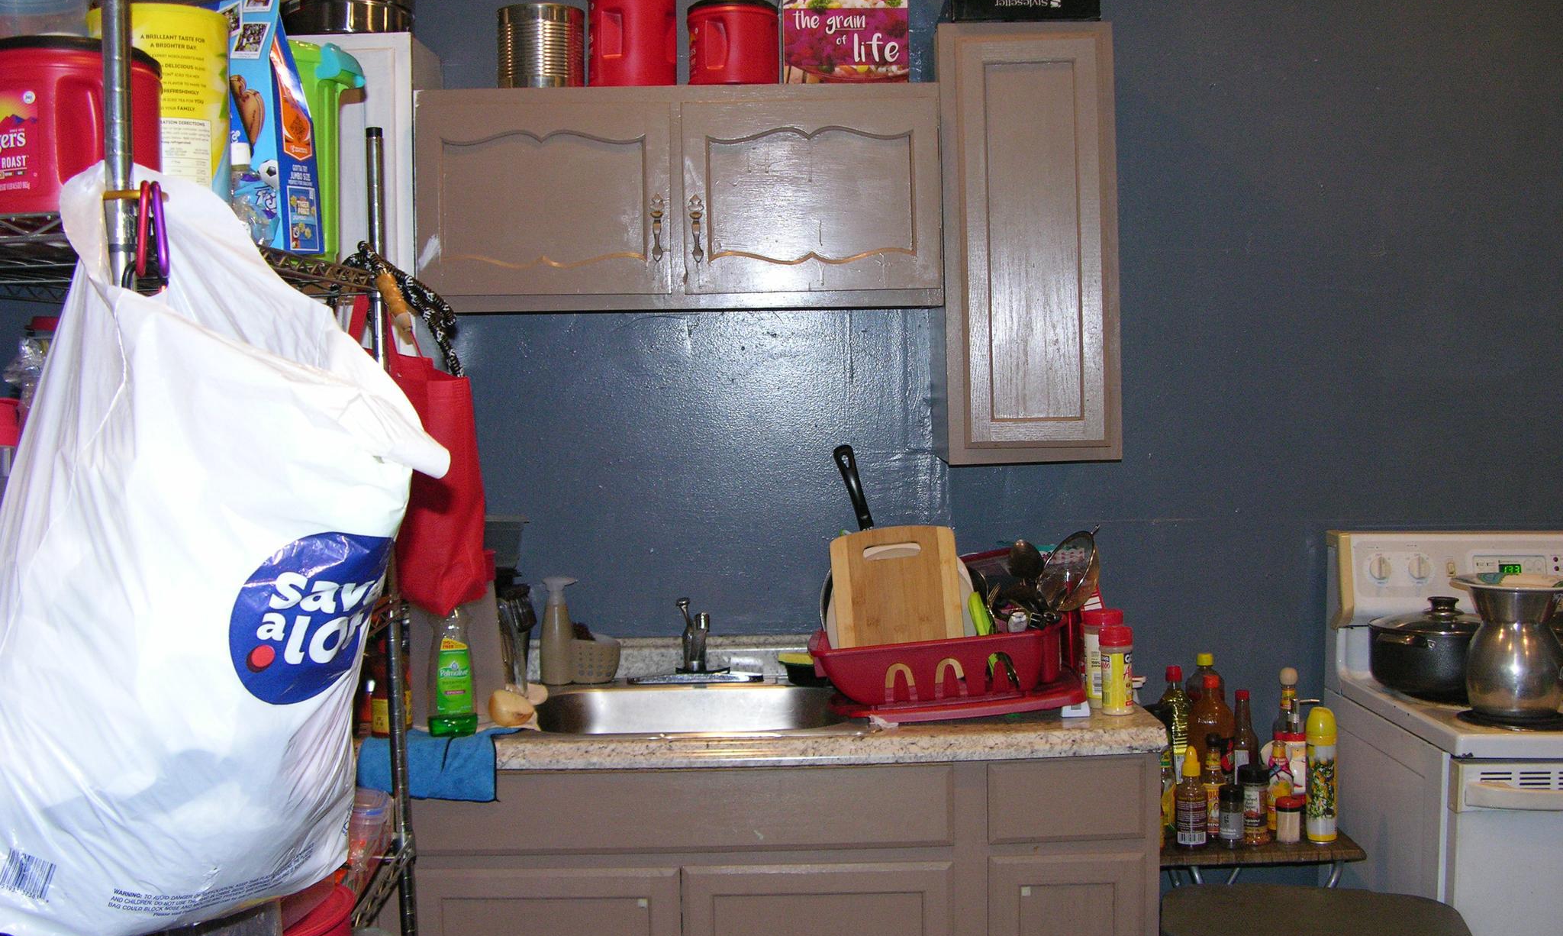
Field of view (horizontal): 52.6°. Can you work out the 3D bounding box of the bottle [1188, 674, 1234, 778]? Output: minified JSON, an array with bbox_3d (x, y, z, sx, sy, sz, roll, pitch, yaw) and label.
[{"bbox_3d":[0.777,0.510,2.855,0.080,0.259,0.080,-1,3,-1],"label":"bottle"}]

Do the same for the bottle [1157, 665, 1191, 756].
[{"bbox_3d":[0.716,0.481,2.878,0.060,0.245,0.060,-1,3,-1],"label":"bottle"}]

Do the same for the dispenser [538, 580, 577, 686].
[{"bbox_3d":[-0.419,0.307,2.971,0.068,0.205,0.061,-1,3,6],"label":"dispenser"}]

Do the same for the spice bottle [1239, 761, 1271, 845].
[{"bbox_3d":[0.812,0.573,2.711,0.053,0.134,0.053,-1,2,0],"label":"spice bottle"}]

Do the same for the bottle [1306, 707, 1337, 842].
[{"bbox_3d":[0.927,0.524,2.713,0.053,0.229,0.053,-1,2,0],"label":"bottle"}]

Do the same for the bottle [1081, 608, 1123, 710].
[{"bbox_3d":[0.535,0.315,2.620,0.064,0.159,0.064,-1,1,0],"label":"bottle"}]

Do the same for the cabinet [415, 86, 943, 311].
[{"bbox_3d":[-0.178,-0.469,2.865,0.912,0.384,0.328,-1,3,-1],"label":"cabinet"}]

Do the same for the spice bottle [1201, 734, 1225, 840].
[{"bbox_3d":[0.750,0.552,2.747,0.045,0.177,0.045,-1,2,0],"label":"spice bottle"}]

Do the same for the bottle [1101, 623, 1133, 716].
[{"bbox_3d":[0.553,0.333,2.602,0.054,0.139,0.054,-1,3,-1],"label":"bottle"}]

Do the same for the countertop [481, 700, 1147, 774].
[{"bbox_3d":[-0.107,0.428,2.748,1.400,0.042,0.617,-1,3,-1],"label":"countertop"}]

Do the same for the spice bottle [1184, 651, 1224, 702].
[{"bbox_3d":[0.785,0.486,2.928,0.077,0.292,0.077,-1,2,0],"label":"spice bottle"}]

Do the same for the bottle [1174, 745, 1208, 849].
[{"bbox_3d":[0.700,0.558,2.699,0.055,0.169,0.055,-1,2,0],"label":"bottle"}]

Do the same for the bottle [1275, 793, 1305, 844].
[{"bbox_3d":[0.875,0.607,2.723,0.043,0.073,0.043,-1,3,-1],"label":"bottle"}]

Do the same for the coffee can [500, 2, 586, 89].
[{"bbox_3d":[-0.436,-0.741,2.867,0.158,0.163,0.158,-1,3,-1],"label":"coffee can"}]

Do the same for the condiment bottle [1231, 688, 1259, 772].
[{"bbox_3d":[0.849,0.524,2.907,0.058,0.223,0.058,-1,3,-1],"label":"condiment bottle"}]

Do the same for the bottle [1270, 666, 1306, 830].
[{"bbox_3d":[0.918,0.494,2.862,0.060,0.267,0.060,-1,3,-1],"label":"bottle"}]

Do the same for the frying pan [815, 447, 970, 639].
[{"bbox_3d":[0.167,0.160,2.728,0.260,0.420,0.065,-16,-12,-3],"label":"frying pan"}]

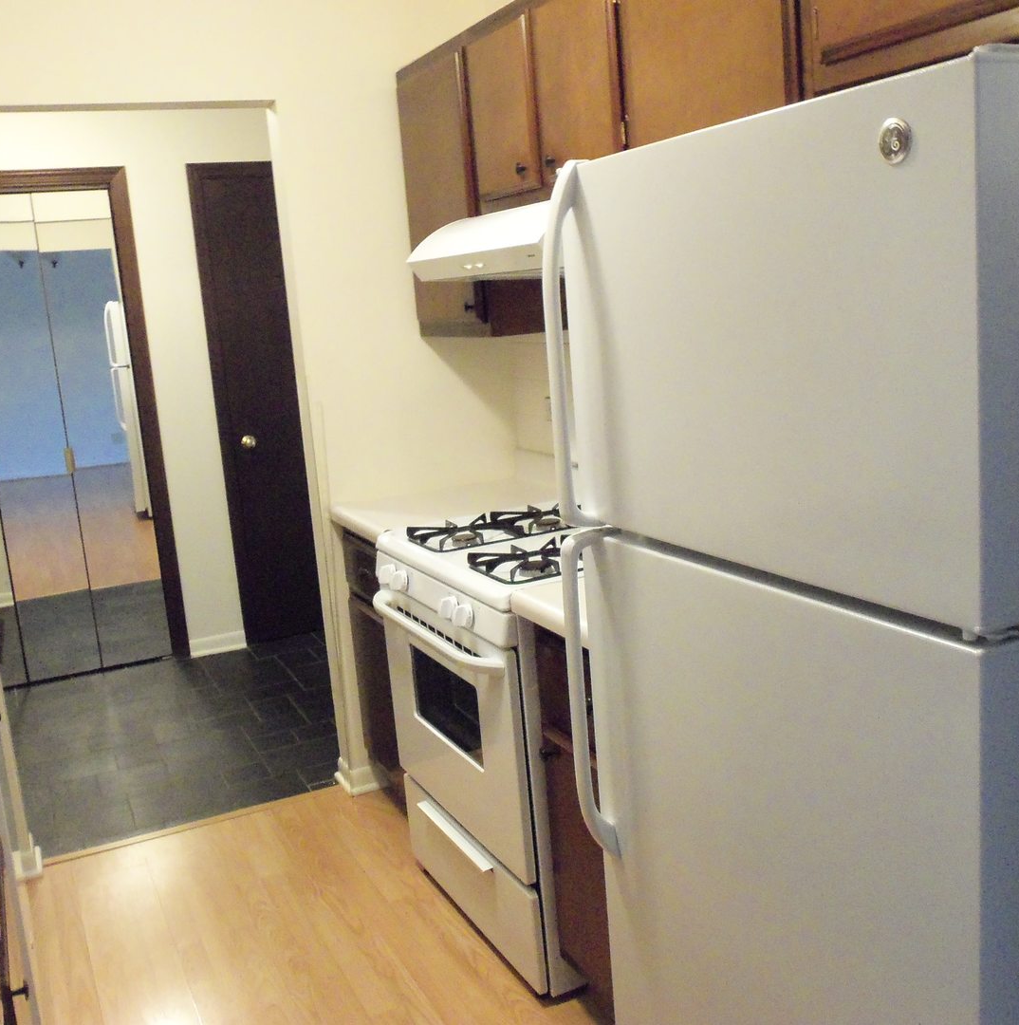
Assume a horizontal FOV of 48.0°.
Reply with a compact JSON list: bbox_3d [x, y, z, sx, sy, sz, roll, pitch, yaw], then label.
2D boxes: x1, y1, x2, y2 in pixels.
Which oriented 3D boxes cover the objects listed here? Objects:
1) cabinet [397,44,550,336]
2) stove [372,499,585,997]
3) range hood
[{"bbox_3d":[-0.061,-0.902,3.270,0.312,0.767,0.498,-10,12,-25],"label":"cabinet"},{"bbox_3d":[0.139,0.493,2.864,0.700,0.945,0.765,-10,12,-25],"label":"stove"},{"bbox_3d":[0.135,-0.655,2.697,0.522,0.160,0.762,-10,12,-25],"label":"range hood"}]

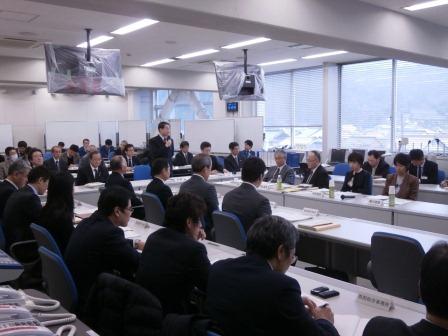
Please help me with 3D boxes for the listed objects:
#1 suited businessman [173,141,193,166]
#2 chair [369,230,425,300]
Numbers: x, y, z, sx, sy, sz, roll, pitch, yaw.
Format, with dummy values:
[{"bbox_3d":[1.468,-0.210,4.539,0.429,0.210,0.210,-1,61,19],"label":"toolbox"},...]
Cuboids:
[{"bbox_3d":[-0.994,0.000,11.594,0.500,1.300,0.680,-4,5,-33],"label":"suited businessman"},{"bbox_3d":[1.273,0.857,3.120,0.580,0.870,0.550,-5,6,-40],"label":"chair"}]

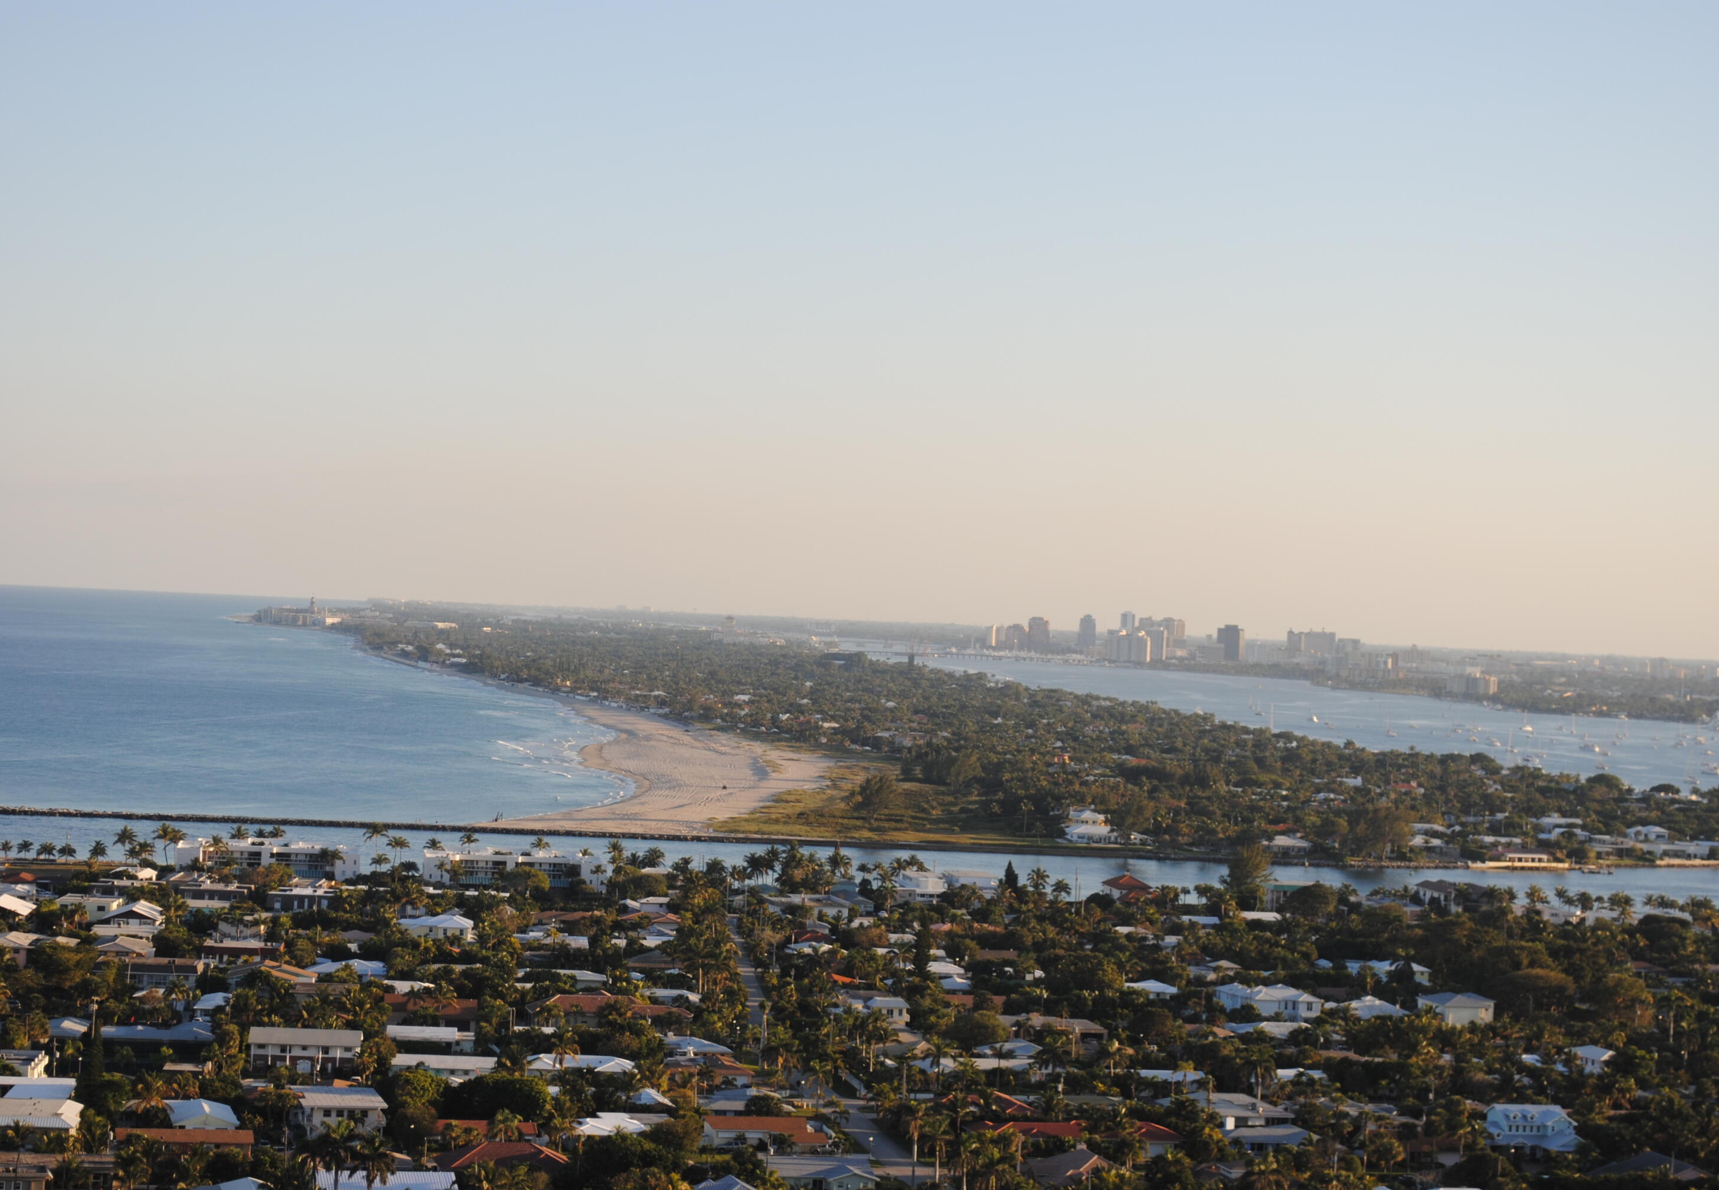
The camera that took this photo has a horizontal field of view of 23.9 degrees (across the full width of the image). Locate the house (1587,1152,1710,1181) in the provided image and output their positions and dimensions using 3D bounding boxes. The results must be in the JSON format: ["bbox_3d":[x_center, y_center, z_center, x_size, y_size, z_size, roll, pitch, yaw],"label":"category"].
[{"bbox_3d":[124.850,90.450,641.000,17.000,5.200,14.000,3,0,-5],"label":"house"}]

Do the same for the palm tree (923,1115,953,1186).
[{"bbox_3d":[11.760,82.530,602.000,4.600,10.800,4.600,3,0,-5],"label":"palm tree"}]

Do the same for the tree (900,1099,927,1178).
[{"bbox_3d":[8.240,81.840,609.000,4.100,11.900,4.100,3,0,-5],"label":"tree"}]

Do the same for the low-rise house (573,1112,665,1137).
[{"bbox_3d":[-37.230,83.510,630.000,14.000,4.600,17.000,3,0,-5],"label":"low-rise house"}]

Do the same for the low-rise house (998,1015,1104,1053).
[{"bbox_3d":[39.120,89.260,833.820,21.000,4.600,14.500,3,0,-5],"label":"low-rise house"}]

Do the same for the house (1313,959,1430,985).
[{"bbox_3d":[125.800,93.430,991.680,25.500,6.800,14.000,3,0,-6],"label":"house"}]

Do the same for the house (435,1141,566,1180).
[{"bbox_3d":[-53.250,84.170,600.820,19.000,5.500,14.000,3,0,-11],"label":"house"}]

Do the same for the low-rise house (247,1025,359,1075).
[{"bbox_3d":[-99.070,81.510,724.830,19.700,7.200,14.000,3,0,-5],"label":"low-rise house"}]

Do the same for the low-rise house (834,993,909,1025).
[{"bbox_3d":[2.010,86.400,837.820,15.500,7.000,11.000,3,0,-5],"label":"low-rise house"}]

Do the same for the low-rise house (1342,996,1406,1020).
[{"bbox_3d":[113.960,92.320,898.820,12.000,5.500,15.000,3,0,-7],"label":"low-rise house"}]

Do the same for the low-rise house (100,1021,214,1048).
[{"bbox_3d":[-130.340,82.350,753.220,20.500,4.800,13.000,3,0,-5],"label":"low-rise house"}]

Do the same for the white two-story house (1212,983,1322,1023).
[{"bbox_3d":[90.620,91.340,896.080,18.000,7.400,20.000,3,0,-12],"label":"white two-story house"}]

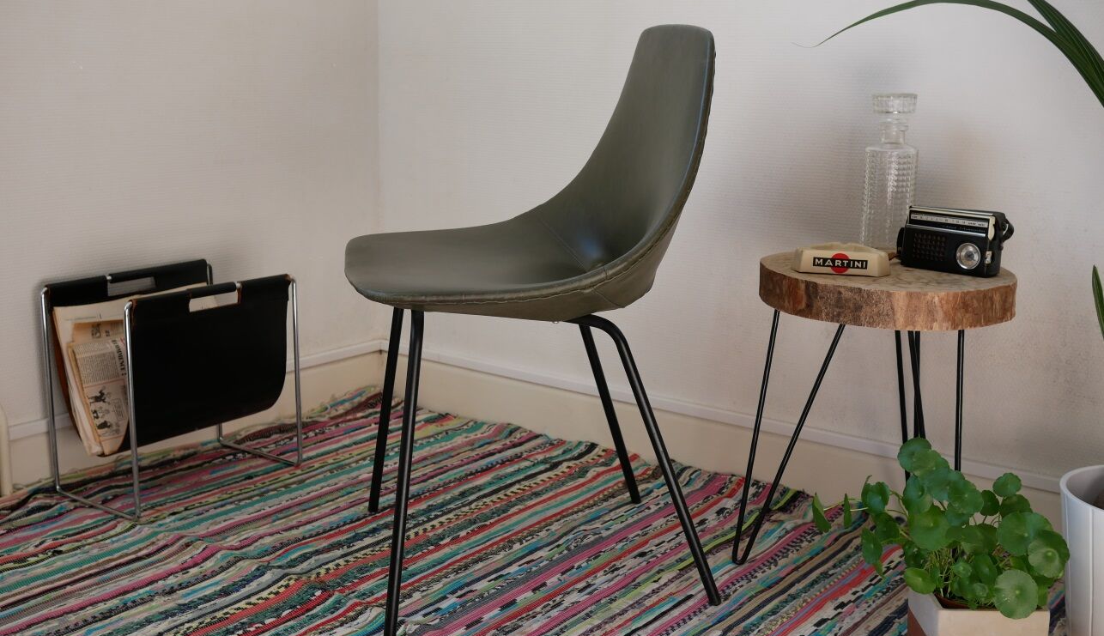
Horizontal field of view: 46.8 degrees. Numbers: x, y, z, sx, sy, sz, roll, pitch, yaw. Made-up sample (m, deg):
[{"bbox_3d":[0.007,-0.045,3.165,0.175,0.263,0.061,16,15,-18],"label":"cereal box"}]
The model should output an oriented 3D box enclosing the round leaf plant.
[{"bbox_3d":[0.480,0.247,1.593,0.306,0.200,0.219,1,12,0],"label":"round leaf plant"}]

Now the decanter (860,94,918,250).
[{"bbox_3d":[0.526,-0.221,1.968,0.082,0.243,0.082,1,12,0],"label":"decanter"}]

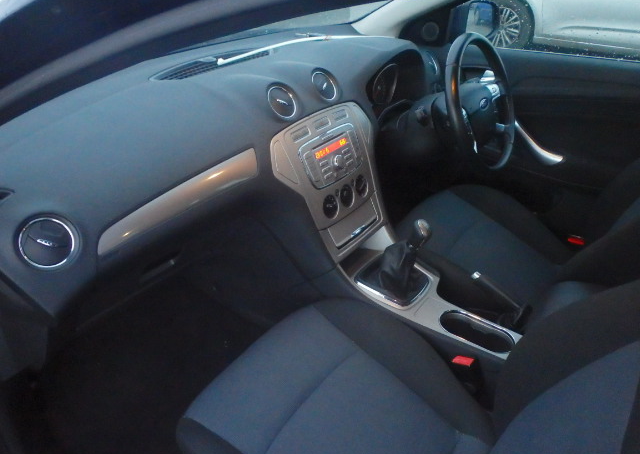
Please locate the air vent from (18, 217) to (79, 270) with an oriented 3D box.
[{"bbox_3d":[-0.436,0.026,0.822,0.030,0.085,0.085,-15,15,45],"label":"air vent"}]

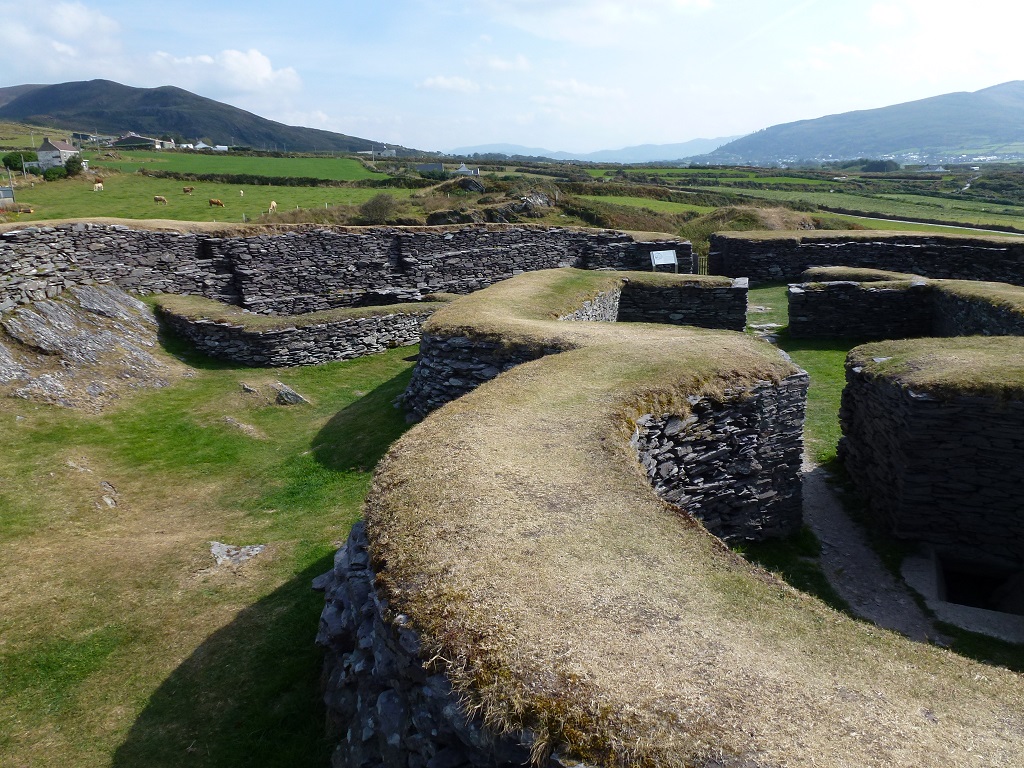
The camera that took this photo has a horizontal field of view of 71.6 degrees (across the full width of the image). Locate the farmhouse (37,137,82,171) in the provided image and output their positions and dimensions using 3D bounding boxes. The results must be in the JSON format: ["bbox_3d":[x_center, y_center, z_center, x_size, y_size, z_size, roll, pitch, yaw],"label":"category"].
[{"bbox_3d":[-124.122,-63.090,194.697,5.938,8.370,9.815,-1,18,-3],"label":"farmhouse"}]

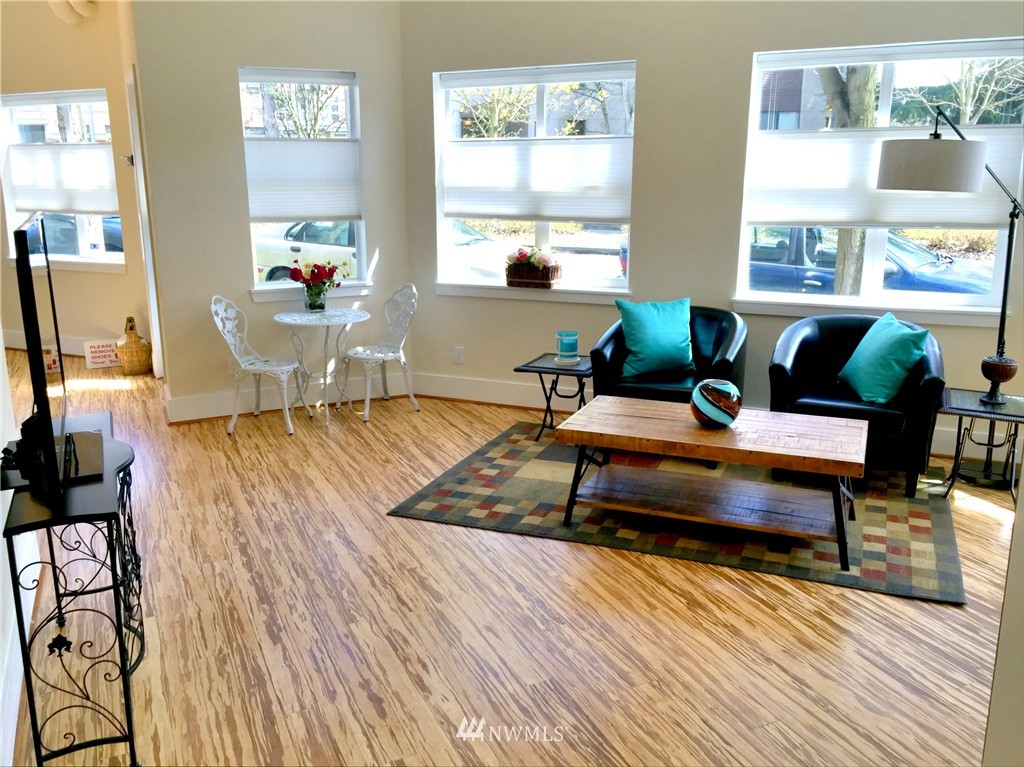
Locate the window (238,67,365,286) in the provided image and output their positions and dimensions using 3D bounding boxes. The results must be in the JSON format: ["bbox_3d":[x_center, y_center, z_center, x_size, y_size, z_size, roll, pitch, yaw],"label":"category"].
[{"bbox_3d":[-1.347,-1.310,5.566,0.750,1.355,0.120,-7,15,-26],"label":"window"}]

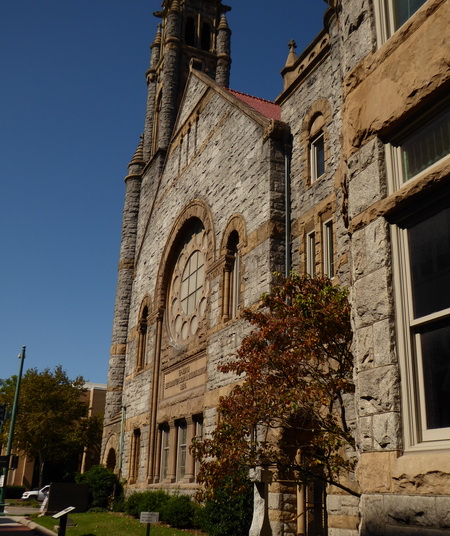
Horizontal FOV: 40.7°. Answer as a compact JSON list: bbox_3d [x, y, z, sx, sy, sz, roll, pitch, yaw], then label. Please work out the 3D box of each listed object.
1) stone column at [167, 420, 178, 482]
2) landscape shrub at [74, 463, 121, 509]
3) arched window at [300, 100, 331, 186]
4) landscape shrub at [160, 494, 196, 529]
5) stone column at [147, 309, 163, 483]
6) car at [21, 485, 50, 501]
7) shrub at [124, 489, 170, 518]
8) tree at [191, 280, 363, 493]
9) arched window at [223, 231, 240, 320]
[{"bbox_3d":[-2.052,7.295,24.184,0.360,2.380,0.360,10,-21,-21],"label":"stone column"},{"bbox_3d":[-6.109,10.576,29.300,2.000,1.950,2.000,10,-21,-21],"label":"landscape shrub"},{"bbox_3d":[2.801,-3.903,18.623,0.380,2.600,1.550,10,-21,-21],"label":"arched window"},{"bbox_3d":[-1.571,8.228,20.500,1.150,1.100,1.300,10,-21,-21],"label":"landscape shrub"},{"bbox_3d":[-3.090,5.622,27.548,0.320,7.750,0.320,10,-21,-21],"label":"stone column"},{"bbox_3d":[-16.770,21.167,57.000,4.700,1.680,1.850,10,-21,-21],"label":"car"},{"bbox_3d":[-3.040,9.238,23.800,1.450,1.100,1.900,10,-21,-21],"label":"shrub"},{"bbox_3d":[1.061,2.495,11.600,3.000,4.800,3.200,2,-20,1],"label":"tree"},{"bbox_3d":[0.285,0.246,21.565,0.380,3.300,1.400,10,-21,-21],"label":"arched window"}]

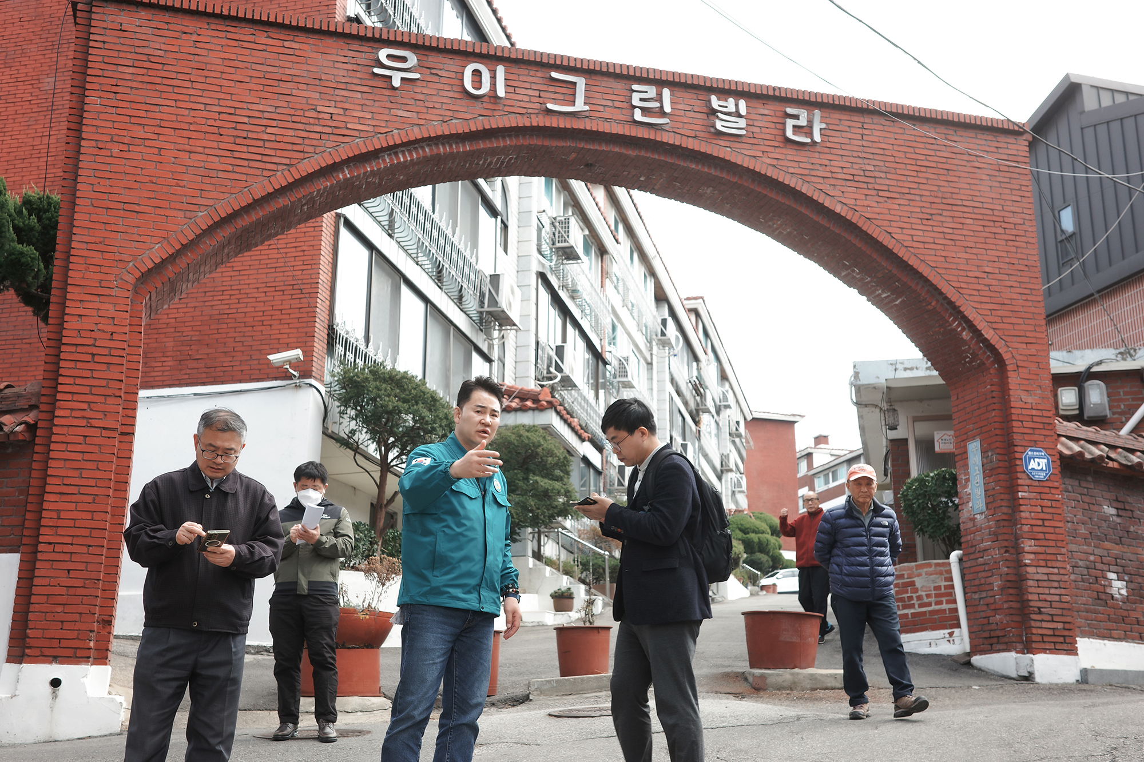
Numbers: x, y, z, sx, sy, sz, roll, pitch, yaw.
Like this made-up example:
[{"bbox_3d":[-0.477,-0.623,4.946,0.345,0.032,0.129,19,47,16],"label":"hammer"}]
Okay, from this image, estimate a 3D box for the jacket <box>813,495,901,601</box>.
[{"bbox_3d":[1.883,1.117,8.420,0.570,0.690,0.360,4,-16,-11],"label":"jacket"}]

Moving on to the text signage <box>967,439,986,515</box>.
[{"bbox_3d":[3.679,0.876,11.579,0.025,0.660,0.190,4,-15,-17],"label":"text signage"}]

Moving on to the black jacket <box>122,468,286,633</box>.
[{"bbox_3d":[-1.282,0.580,4.430,0.560,0.588,0.400,5,-15,-17],"label":"black jacket"}]

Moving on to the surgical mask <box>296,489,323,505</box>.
[{"bbox_3d":[-1.550,0.695,7.520,0.145,0.120,0.090,3,3,-11],"label":"surgical mask"}]

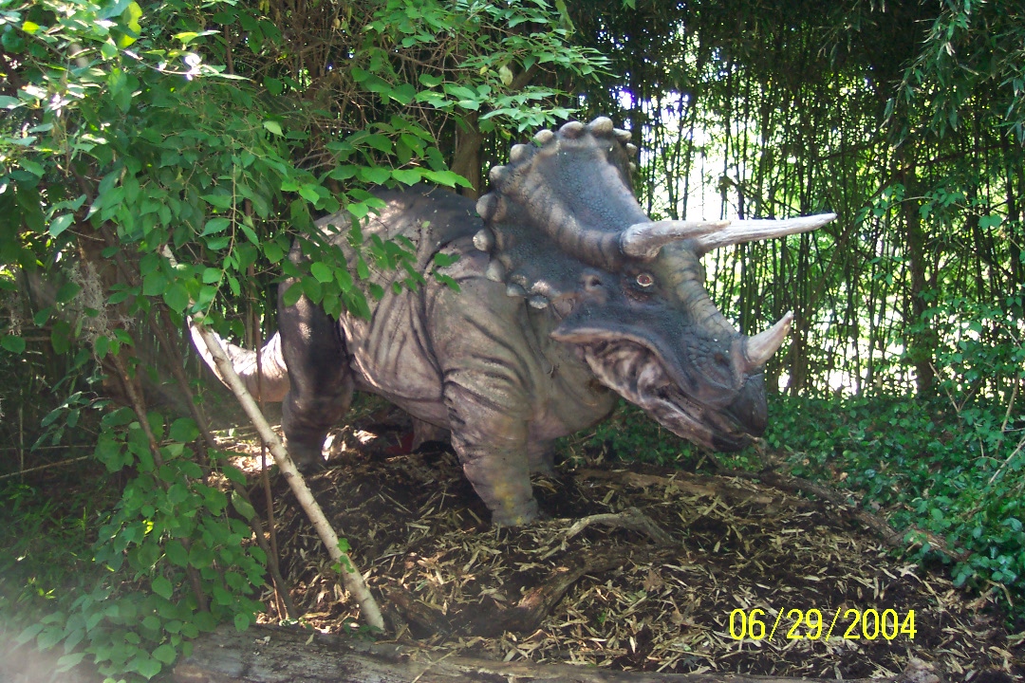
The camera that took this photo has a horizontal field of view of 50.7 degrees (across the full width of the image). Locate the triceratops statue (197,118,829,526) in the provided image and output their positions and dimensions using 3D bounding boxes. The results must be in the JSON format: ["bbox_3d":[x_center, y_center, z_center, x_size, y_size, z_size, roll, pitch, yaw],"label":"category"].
[{"bbox_3d":[-0.492,-0.200,6.528,4.660,2.061,1.400,4,7,41],"label":"triceratops statue"}]

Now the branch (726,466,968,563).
[{"bbox_3d":[1.652,0.843,5.630,0.180,0.140,1.834,-2,5,-21],"label":"branch"}]

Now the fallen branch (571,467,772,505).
[{"bbox_3d":[0.900,0.815,6.180,1.284,0.100,0.120,4,6,36],"label":"fallen branch"}]

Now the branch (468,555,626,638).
[{"bbox_3d":[0.169,0.966,4.279,0.200,0.130,0.910,4,7,41],"label":"branch"}]

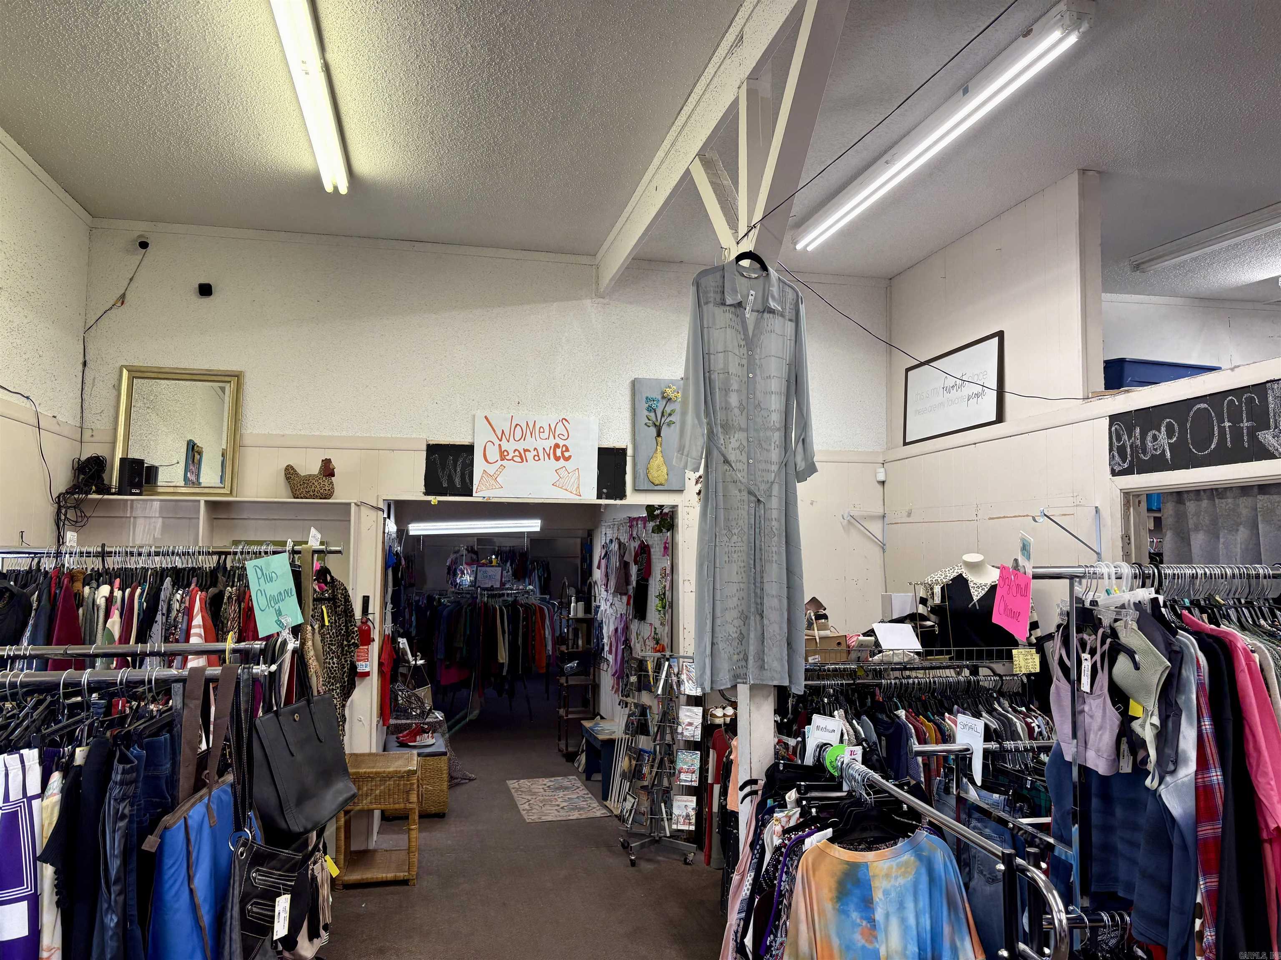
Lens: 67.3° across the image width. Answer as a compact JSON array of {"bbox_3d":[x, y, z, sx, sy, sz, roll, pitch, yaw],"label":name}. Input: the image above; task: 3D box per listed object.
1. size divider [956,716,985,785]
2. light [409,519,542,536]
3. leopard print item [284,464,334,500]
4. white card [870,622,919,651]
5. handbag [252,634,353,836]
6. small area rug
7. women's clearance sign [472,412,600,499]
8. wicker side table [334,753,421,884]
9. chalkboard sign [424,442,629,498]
[{"bbox_3d":[0.753,0.618,2.200,0.004,0.150,0.070,4,0,-36],"label":"size divider"},{"bbox_3d":[-1.518,0.433,8.872,1.230,0.100,0.130,-1,-4,-12],"label":"light"},{"bbox_3d":[-1.883,0.010,5.459,0.260,0.200,0.130,0,-5,-1],"label":"leopard print item"},{"bbox_3d":[1.183,0.728,4.430,0.197,0.160,0.005,3,-49,-13],"label":"white card"},{"bbox_3d":[-0.871,0.640,2.461,0.120,0.445,0.360,-11,-6,6],"label":"handbag"},{"bbox_3d":[-0.596,2.208,6.714,0.540,0.012,1.165,2,-5,-15],"label":"small area rug"},{"bbox_3d":[-0.630,-0.142,5.864,0.757,0.505,0.015,1,-5,-12],"label":"women's clearance sign"},{"bbox_3d":[-1.383,1.790,5.091,0.395,0.580,0.420,1,-5,-12],"label":"wicker side table"},{"bbox_3d":[-0.681,-0.050,5.856,1.225,0.320,0.020,1,-5,-12],"label":"chalkboard sign"}]

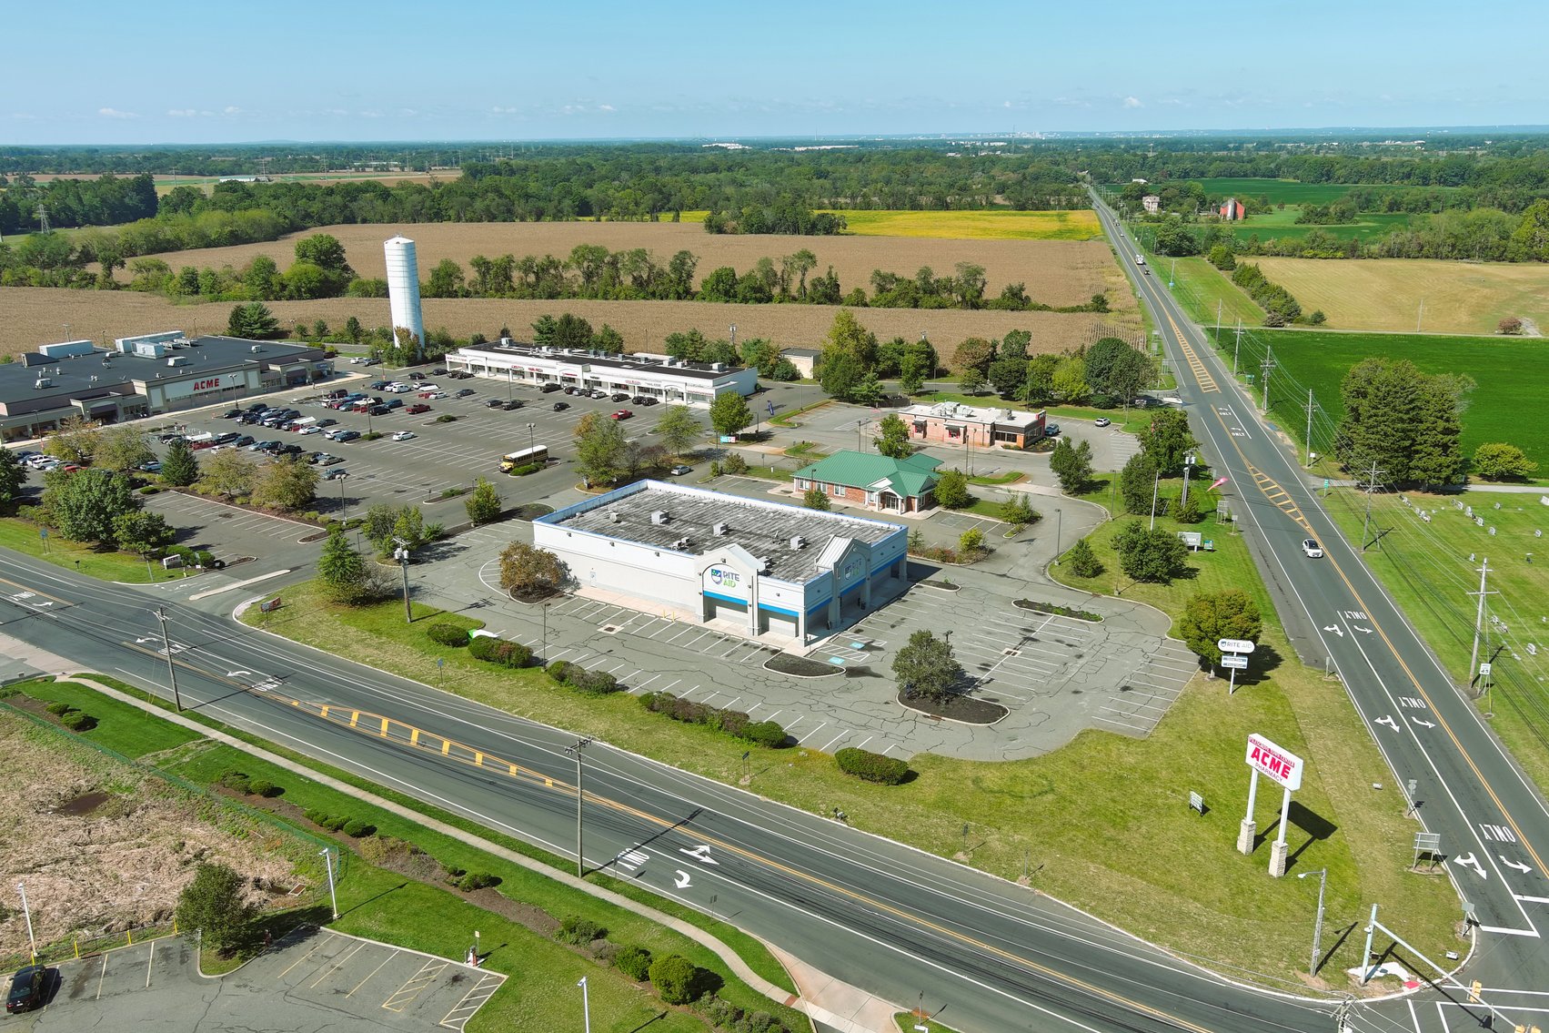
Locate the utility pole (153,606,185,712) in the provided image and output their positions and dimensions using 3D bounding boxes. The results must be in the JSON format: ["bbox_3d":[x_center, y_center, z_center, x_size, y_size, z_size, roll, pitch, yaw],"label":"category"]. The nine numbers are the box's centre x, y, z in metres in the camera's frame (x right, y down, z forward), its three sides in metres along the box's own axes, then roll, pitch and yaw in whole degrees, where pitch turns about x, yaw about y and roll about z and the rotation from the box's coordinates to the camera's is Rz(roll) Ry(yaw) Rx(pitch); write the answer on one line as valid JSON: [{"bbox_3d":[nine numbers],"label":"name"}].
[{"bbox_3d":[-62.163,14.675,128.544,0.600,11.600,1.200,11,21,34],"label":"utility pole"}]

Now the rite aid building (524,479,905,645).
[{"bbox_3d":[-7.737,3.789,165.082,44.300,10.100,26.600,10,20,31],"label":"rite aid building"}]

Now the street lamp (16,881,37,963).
[{"bbox_3d":[-54.167,29.254,90.324,0.350,6.000,0.750,7,18,22],"label":"street lamp"}]

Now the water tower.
[{"bbox_3d":[-98.145,-58.208,332.117,8.100,32.200,8.100,10,20,31],"label":"water tower"}]

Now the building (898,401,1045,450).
[{"bbox_3d":[39.110,-18.280,247.250,26.800,5.000,11.500,11,21,33],"label":"building"}]

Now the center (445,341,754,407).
[{"bbox_3d":[-43.166,-35.650,300.331,83.800,6.800,18.500,11,20,32],"label":"center"}]

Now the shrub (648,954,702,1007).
[{"bbox_3d":[-6.952,31.815,85.765,3.500,3.000,3.500,0,17,0],"label":"shrub"}]

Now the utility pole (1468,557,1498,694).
[{"bbox_3d":[75.140,11.540,132.720,3.300,14.500,0.400,1,17,7],"label":"utility pole"}]

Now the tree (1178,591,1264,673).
[{"bbox_3d":[48.750,12.930,136.770,8.800,10.000,8.800,-1,17,0],"label":"tree"}]

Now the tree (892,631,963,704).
[{"bbox_3d":[16.430,15.840,133.180,7.200,7.200,7.200,-1,17,0],"label":"tree"}]

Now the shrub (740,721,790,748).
[{"bbox_3d":[-0.863,21.276,122.353,4.700,1.600,2.300,10,20,31],"label":"shrub"}]

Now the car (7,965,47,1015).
[{"bbox_3d":[-53.180,33.230,88.600,1.800,1.520,4.450,-6,18,-17],"label":"car"}]

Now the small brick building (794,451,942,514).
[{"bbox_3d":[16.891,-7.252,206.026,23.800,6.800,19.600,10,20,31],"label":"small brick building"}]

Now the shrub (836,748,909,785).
[{"bbox_3d":[9.230,23.610,118.090,6.800,1.350,2.200,10,20,31],"label":"shrub"}]

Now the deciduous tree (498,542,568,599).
[{"bbox_3d":[-32.680,6.670,166.090,8.200,6.400,8.200,-1,17,0],"label":"deciduous tree"}]

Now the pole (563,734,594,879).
[{"bbox_3d":[-15.400,23.118,98.675,0.500,12.200,2.600,11,21,34],"label":"pole"}]

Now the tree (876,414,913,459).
[{"bbox_3d":[22.000,-14.470,229.470,7.000,8.500,7.000,-1,17,0],"label":"tree"}]

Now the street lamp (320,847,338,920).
[{"bbox_3d":[-34.250,28.350,96.030,0.450,6.100,0.950,6,18,21],"label":"street lamp"}]

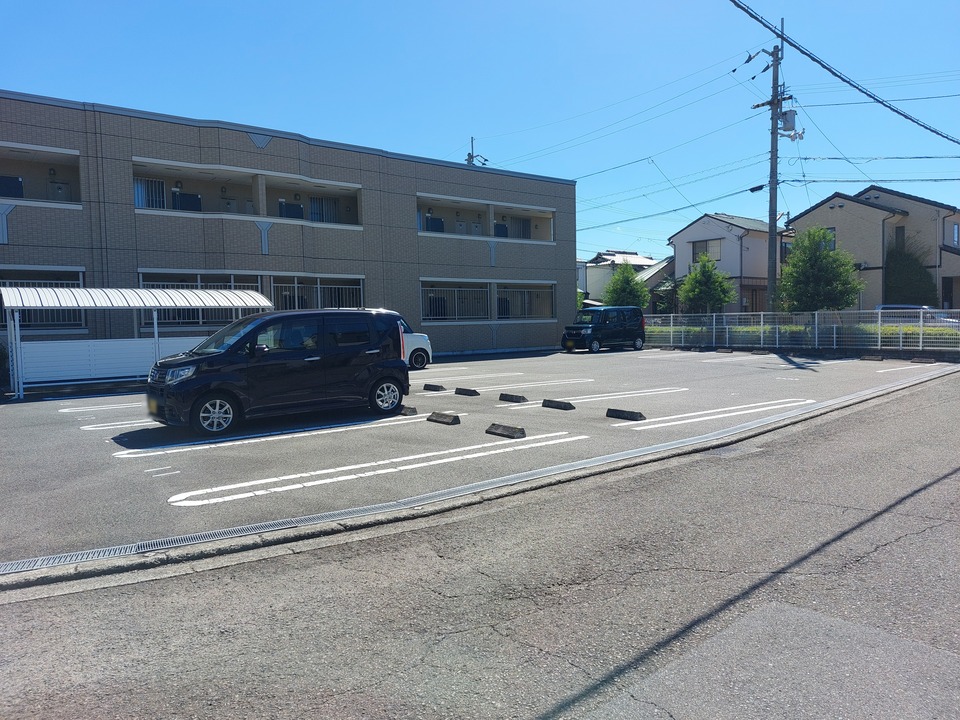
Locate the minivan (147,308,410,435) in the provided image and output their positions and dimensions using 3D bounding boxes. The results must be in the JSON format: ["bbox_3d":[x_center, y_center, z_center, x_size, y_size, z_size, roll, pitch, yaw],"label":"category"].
[{"bbox_3d":[-2.820,0.063,9.455,3.395,1.630,1.480,-4,5,-39],"label":"minivan"}]

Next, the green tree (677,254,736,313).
[{"bbox_3d":[9.052,-2.370,26.600,2.400,3.700,2.400,-4,4,-37],"label":"green tree"}]

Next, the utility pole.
[{"bbox_3d":[10.861,-6.426,24.800,0.800,12.100,1.500,-4,4,-37],"label":"utility pole"}]

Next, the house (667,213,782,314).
[{"bbox_3d":[14.807,-4.954,39.500,6.200,7.300,5.300,-4,4,-37],"label":"house"}]

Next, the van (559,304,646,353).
[{"bbox_3d":[4.750,-1.205,25.950,3.395,1.790,1.480,-4,4,-37],"label":"van"}]

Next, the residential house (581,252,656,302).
[{"bbox_3d":[12.575,-6.250,60.000,6.800,7.300,5.200,-4,4,-37],"label":"residential house"}]

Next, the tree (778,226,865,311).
[{"bbox_3d":[11.868,-2.484,23.200,2.900,4.300,2.950,-4,4,-37],"label":"tree"}]

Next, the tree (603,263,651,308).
[{"bbox_3d":[6.559,-2.530,29.800,2.200,3.700,2.200,-4,4,-37],"label":"tree"}]

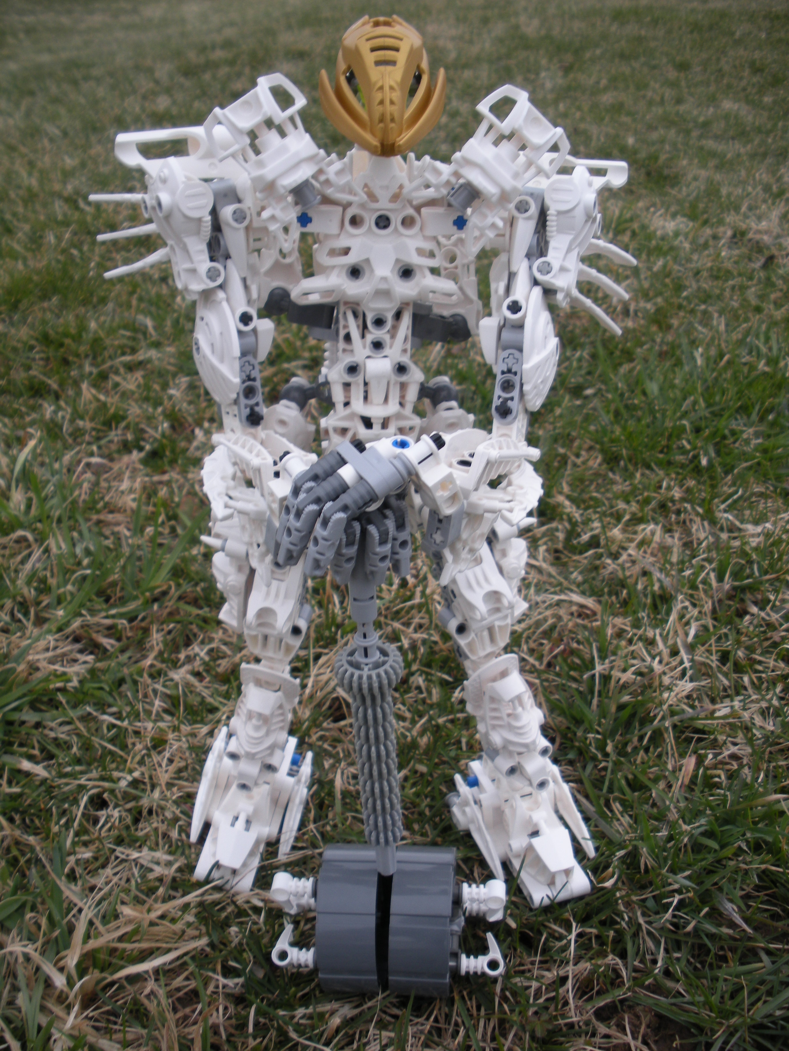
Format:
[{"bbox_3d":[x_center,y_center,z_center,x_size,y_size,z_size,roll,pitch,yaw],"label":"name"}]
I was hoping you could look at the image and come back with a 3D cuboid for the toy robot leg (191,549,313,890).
[{"bbox_3d":[-0.057,0.074,0.424,0.044,0.144,0.058,9,33,15],"label":"toy robot leg"}]

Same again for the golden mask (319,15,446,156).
[{"bbox_3d":[-0.003,-0.126,0.312,0.036,0.035,0.033,-2,32,-3],"label":"golden mask"}]

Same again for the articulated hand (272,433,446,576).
[{"bbox_3d":[-0.009,-0.007,0.326,0.054,0.034,0.032,-26,40,-35],"label":"articulated hand"}]

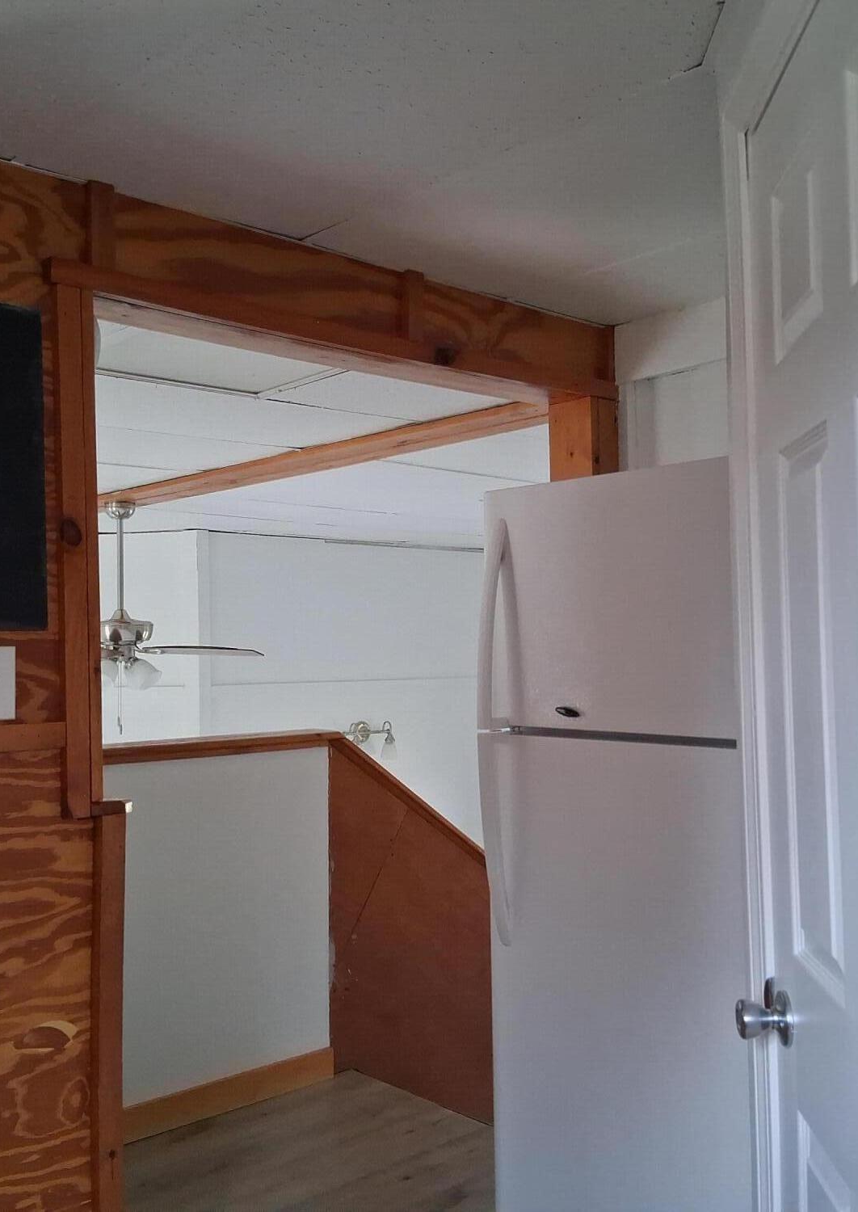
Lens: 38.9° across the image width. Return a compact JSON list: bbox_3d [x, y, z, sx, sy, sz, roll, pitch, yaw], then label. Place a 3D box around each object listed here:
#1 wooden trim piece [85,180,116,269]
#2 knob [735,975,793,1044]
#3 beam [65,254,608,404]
[{"bbox_3d":[-0.574,-0.661,2.124,0.043,0.151,0.020,1,-3,-43],"label":"wooden trim piece"},{"bbox_3d":[0.403,0.500,1.469,0.061,0.066,0.065,-1,-2,3],"label":"knob"},{"bbox_3d":[-0.090,-0.549,2.563,1.518,0.043,0.036,1,-3,-43],"label":"beam"}]

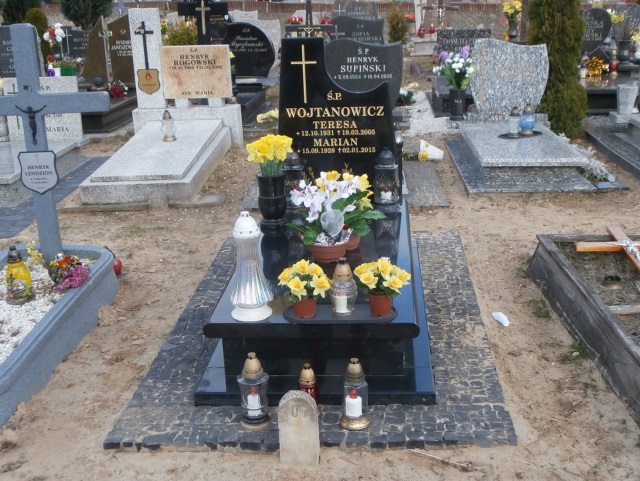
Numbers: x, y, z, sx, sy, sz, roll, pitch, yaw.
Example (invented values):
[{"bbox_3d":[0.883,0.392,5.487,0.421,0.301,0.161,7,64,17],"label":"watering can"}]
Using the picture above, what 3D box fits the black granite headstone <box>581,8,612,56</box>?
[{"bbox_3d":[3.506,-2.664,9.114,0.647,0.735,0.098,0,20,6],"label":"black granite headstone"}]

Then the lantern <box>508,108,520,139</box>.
[{"bbox_3d":[1.731,-1.053,6.231,0.093,0.265,0.093,0,20,6],"label":"lantern"}]

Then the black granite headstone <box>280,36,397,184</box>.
[{"bbox_3d":[0.094,-0.685,3.947,0.680,0.910,0.090,0,20,5],"label":"black granite headstone"}]

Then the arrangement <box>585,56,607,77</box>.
[{"bbox_3d":[3.319,-2.092,8.497,0.250,0.220,0.210,0,20,5],"label":"arrangement"}]

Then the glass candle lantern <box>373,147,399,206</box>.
[{"bbox_3d":[0.394,-0.381,4.174,0.147,0.343,0.147,0,20,6],"label":"glass candle lantern"}]

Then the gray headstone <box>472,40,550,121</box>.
[{"bbox_3d":[1.742,-1.500,6.520,0.700,0.750,0.100,-1,20,3],"label":"gray headstone"}]

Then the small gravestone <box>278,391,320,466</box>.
[{"bbox_3d":[-0.066,0.629,2.384,0.138,0.270,0.065,0,20,5],"label":"small gravestone"}]

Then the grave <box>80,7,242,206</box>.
[{"bbox_3d":[-1.331,-1.272,6.035,1.060,1.330,2.100,-1,20,2],"label":"grave"}]

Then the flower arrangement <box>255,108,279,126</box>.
[{"bbox_3d":[-0.523,-1.365,7.812,0.310,0.190,0.240,0,20,5],"label":"flower arrangement"}]

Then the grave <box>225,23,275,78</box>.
[{"bbox_3d":[-0.943,-2.463,9.102,0.700,0.700,0.110,-1,20,3],"label":"grave"}]

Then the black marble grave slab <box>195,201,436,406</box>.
[{"bbox_3d":[0.040,0.219,3.602,0.980,0.320,1.710,-1,21,6],"label":"black marble grave slab"}]

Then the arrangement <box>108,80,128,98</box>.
[{"bbox_3d":[-2.717,-2.014,9.445,0.255,0.186,0.216,0,20,6],"label":"arrangement"}]

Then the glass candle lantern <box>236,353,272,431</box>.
[{"bbox_3d":[-0.257,0.575,2.704,0.121,0.309,0.121,0,20,6],"label":"glass candle lantern"}]

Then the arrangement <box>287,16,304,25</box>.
[{"bbox_3d":[-0.386,-3.461,11.174,0.300,0.200,0.260,0,20,5],"label":"arrangement"}]

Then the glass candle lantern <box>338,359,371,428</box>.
[{"bbox_3d":[0.127,0.540,2.525,0.113,0.268,0.113,0,20,5],"label":"glass candle lantern"}]

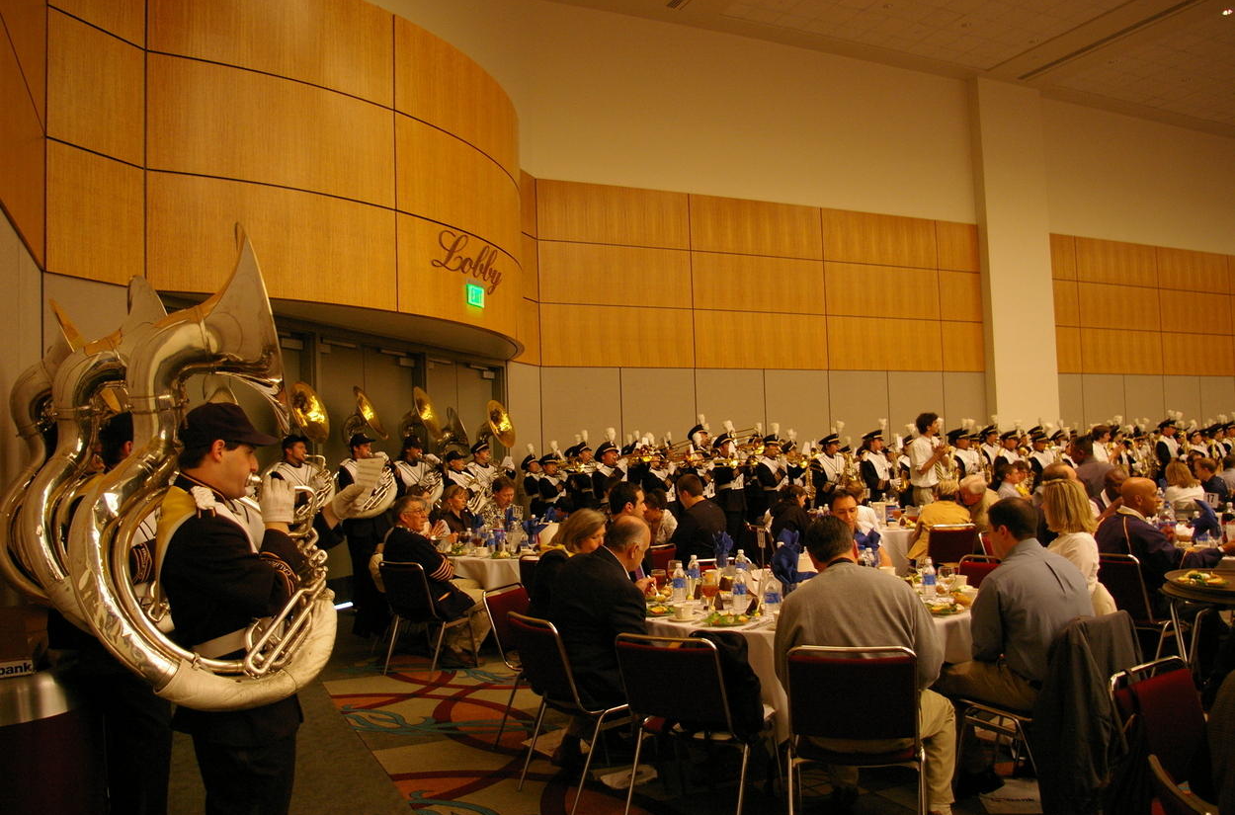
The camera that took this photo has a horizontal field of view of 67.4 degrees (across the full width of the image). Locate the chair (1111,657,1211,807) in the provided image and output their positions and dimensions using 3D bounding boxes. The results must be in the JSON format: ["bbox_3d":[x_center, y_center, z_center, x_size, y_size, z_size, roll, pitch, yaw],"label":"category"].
[{"bbox_3d":[1.849,1.238,2.812,0.480,0.850,0.550,0,-4,-33],"label":"chair"}]

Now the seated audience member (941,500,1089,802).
[{"bbox_3d":[1.784,1.069,4.064,0.530,1.330,0.790,1,-4,-36],"label":"seated audience member"}]

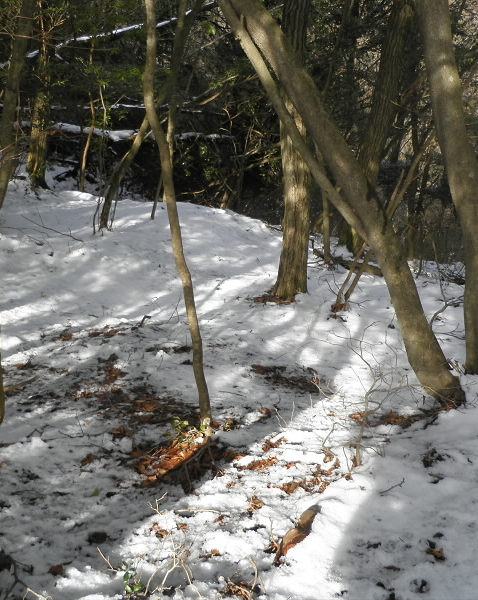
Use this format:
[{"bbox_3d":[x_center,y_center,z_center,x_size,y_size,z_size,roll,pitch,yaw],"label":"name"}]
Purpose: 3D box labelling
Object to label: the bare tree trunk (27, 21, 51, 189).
[{"bbox_3d":[-2.792,-2.686,8.731,0.270,2.233,0.270,1,15,-18],"label":"bare tree trunk"}]

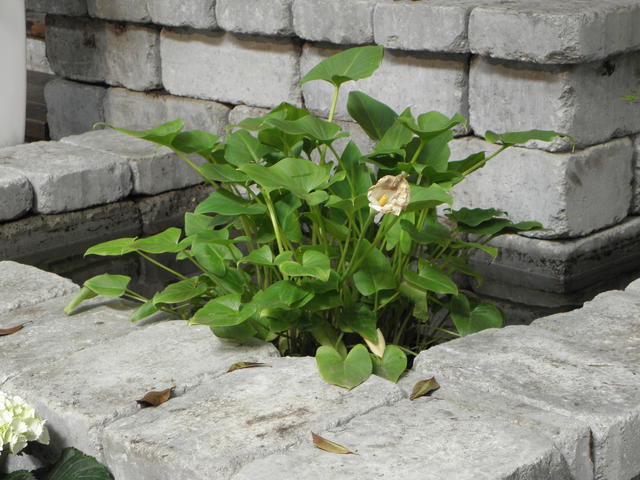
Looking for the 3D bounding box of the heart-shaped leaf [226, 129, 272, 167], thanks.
[{"bbox_3d":[-0.112,-0.142,2.230,0.066,0.072,0.020,-24,-24,3],"label":"heart-shaped leaf"}]

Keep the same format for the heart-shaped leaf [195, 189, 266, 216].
[{"bbox_3d":[-0.150,-0.063,2.380,0.118,0.022,0.075,-13,31,-11],"label":"heart-shaped leaf"}]

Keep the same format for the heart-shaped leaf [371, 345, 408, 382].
[{"bbox_3d":[0.089,0.161,1.850,0.046,0.015,0.053,-9,49,-7],"label":"heart-shaped leaf"}]

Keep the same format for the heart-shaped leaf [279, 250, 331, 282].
[{"bbox_3d":[-0.024,0.038,2.050,0.065,0.025,0.062,-21,42,-36],"label":"heart-shaped leaf"}]

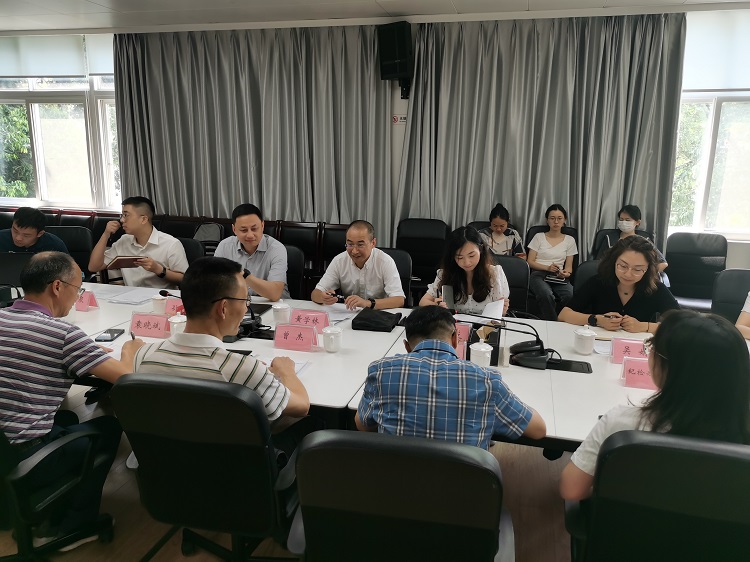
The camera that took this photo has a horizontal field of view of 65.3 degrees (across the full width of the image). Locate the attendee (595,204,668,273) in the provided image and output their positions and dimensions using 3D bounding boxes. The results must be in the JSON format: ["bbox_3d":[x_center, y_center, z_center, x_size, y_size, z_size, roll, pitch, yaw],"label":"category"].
[{"bbox_3d":[2.044,0.037,4.643,0.500,1.220,0.800,5,13,19],"label":"attendee"}]

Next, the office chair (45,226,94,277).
[{"bbox_3d":[-2.476,0.125,4.398,0.600,1.000,0.620,4,13,14],"label":"office chair"}]

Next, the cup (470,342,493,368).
[{"bbox_3d":[0.422,0.290,2.298,0.100,0.125,0.100,4,12,15],"label":"cup"}]

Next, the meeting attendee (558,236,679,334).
[{"bbox_3d":[1.210,0.370,2.936,0.580,1.200,0.740,5,12,17],"label":"meeting attendee"}]

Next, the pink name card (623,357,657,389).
[{"bbox_3d":[1.070,0.360,2.261,0.195,0.103,0.090,4,13,14],"label":"pink name card"}]

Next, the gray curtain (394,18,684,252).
[{"bbox_3d":[1.361,-0.929,5.332,2.420,2.700,0.160,4,13,14],"label":"gray curtain"}]

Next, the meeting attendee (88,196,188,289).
[{"bbox_3d":[-1.560,0.125,3.808,0.600,1.290,0.800,8,14,28],"label":"meeting attendee"}]

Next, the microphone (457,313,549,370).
[{"bbox_3d":[0.496,0.242,2.396,0.420,0.180,0.130,5,13,22],"label":"microphone"}]

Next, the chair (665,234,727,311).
[{"bbox_3d":[2.556,0.161,4.604,0.560,1.020,0.600,5,12,16],"label":"chair"}]

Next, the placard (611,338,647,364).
[{"bbox_3d":[1.123,0.303,2.517,0.195,0.103,0.090,4,13,14],"label":"placard"}]

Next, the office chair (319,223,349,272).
[{"bbox_3d":[-0.371,-0.050,5.514,0.470,0.940,0.560,4,12,15],"label":"office chair"}]

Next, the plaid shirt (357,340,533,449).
[{"bbox_3d":[0.171,0.443,1.558,0.490,0.540,0.450,3,11,9],"label":"plaid shirt"}]

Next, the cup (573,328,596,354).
[{"bbox_3d":[0.911,0.252,2.506,0.100,0.125,0.100,4,12,15],"label":"cup"}]

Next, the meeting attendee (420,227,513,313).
[{"bbox_3d":[0.509,0.294,3.310,0.490,1.200,0.720,4,12,15],"label":"meeting attendee"}]

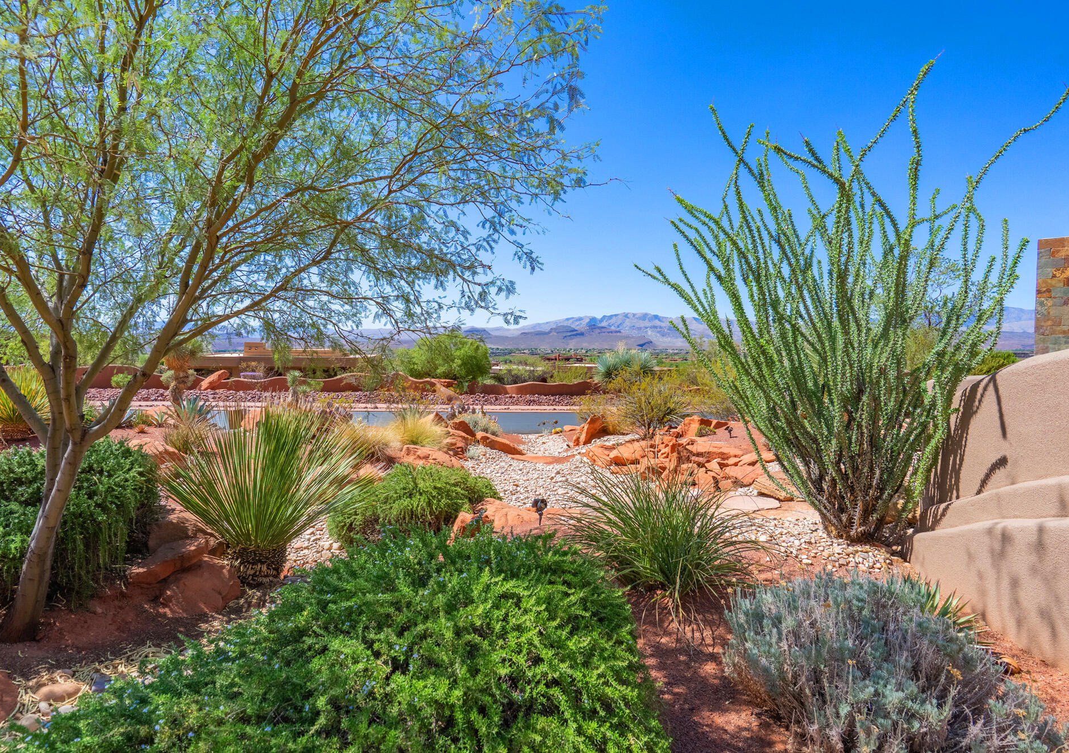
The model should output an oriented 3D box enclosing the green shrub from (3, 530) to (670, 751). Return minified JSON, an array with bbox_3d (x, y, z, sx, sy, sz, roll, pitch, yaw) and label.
[{"bbox_3d":[-0.746,1.068,2.300,2.350,0.620,1.850,0,3,0],"label":"green shrub"}]

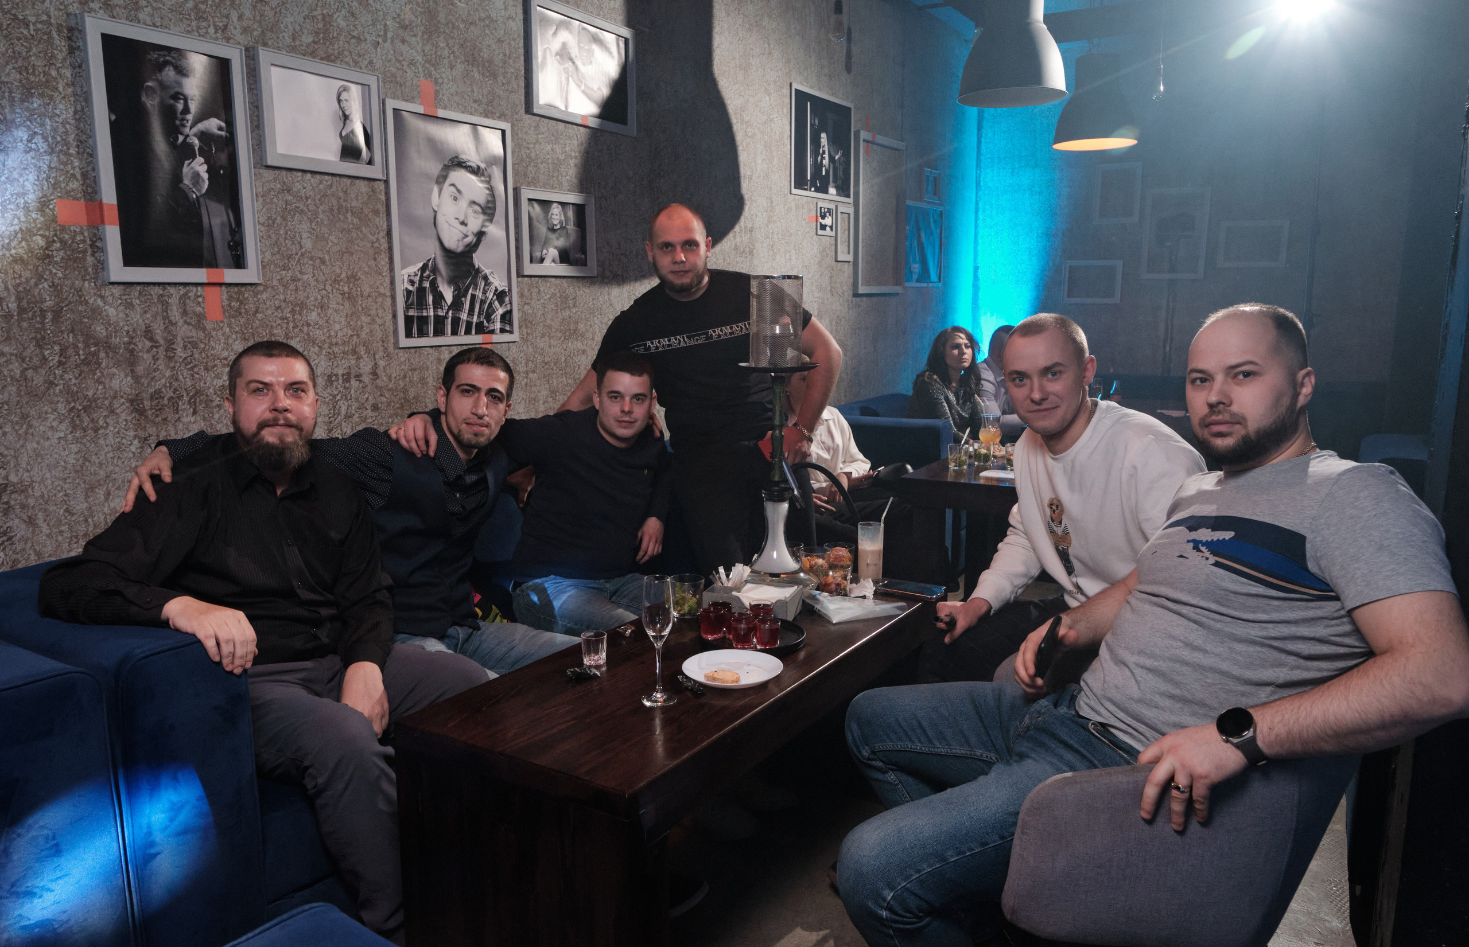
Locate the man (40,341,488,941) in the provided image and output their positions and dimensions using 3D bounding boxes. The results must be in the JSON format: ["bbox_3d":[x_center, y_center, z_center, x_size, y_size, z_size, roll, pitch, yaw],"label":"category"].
[{"bbox_3d":[-0.900,0.385,1.957,0.840,1.260,0.850,-6,12,-31],"label":"man"}]

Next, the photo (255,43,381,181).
[{"bbox_3d":[-1.053,-0.907,2.508,0.028,0.271,0.344,7,12,32],"label":"photo"}]

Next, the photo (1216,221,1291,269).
[{"bbox_3d":[3.020,-1.332,5.702,0.354,0.265,0.028,7,12,32],"label":"photo"}]

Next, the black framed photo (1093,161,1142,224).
[{"bbox_3d":[2.380,-1.728,6.055,0.253,0.356,0.028,7,12,32],"label":"black framed photo"}]

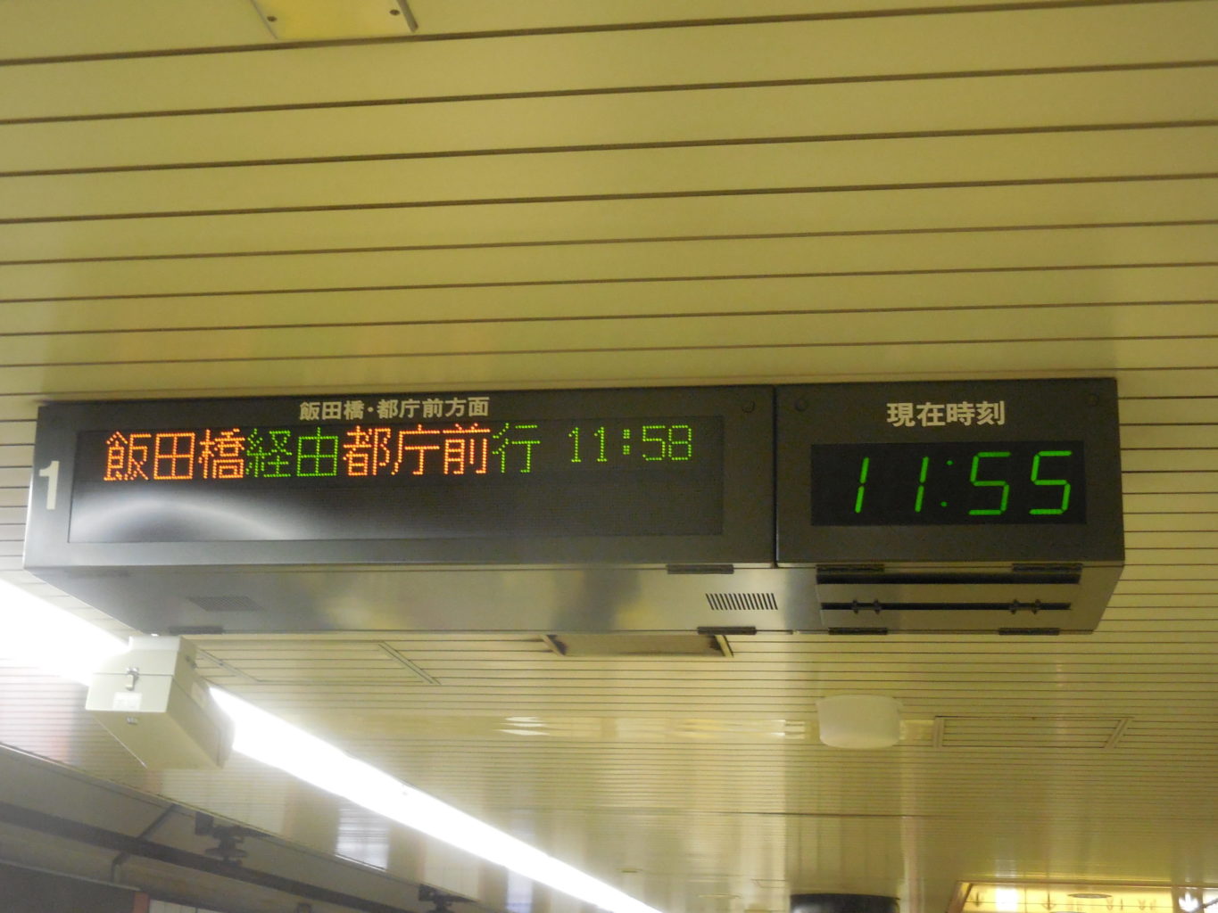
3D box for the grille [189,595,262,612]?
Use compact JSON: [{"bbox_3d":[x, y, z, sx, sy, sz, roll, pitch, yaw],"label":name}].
[{"bbox_3d":[-0.777,0.301,3.726,0.129,0.015,0.120,-1,-18,9],"label":"grille"}]

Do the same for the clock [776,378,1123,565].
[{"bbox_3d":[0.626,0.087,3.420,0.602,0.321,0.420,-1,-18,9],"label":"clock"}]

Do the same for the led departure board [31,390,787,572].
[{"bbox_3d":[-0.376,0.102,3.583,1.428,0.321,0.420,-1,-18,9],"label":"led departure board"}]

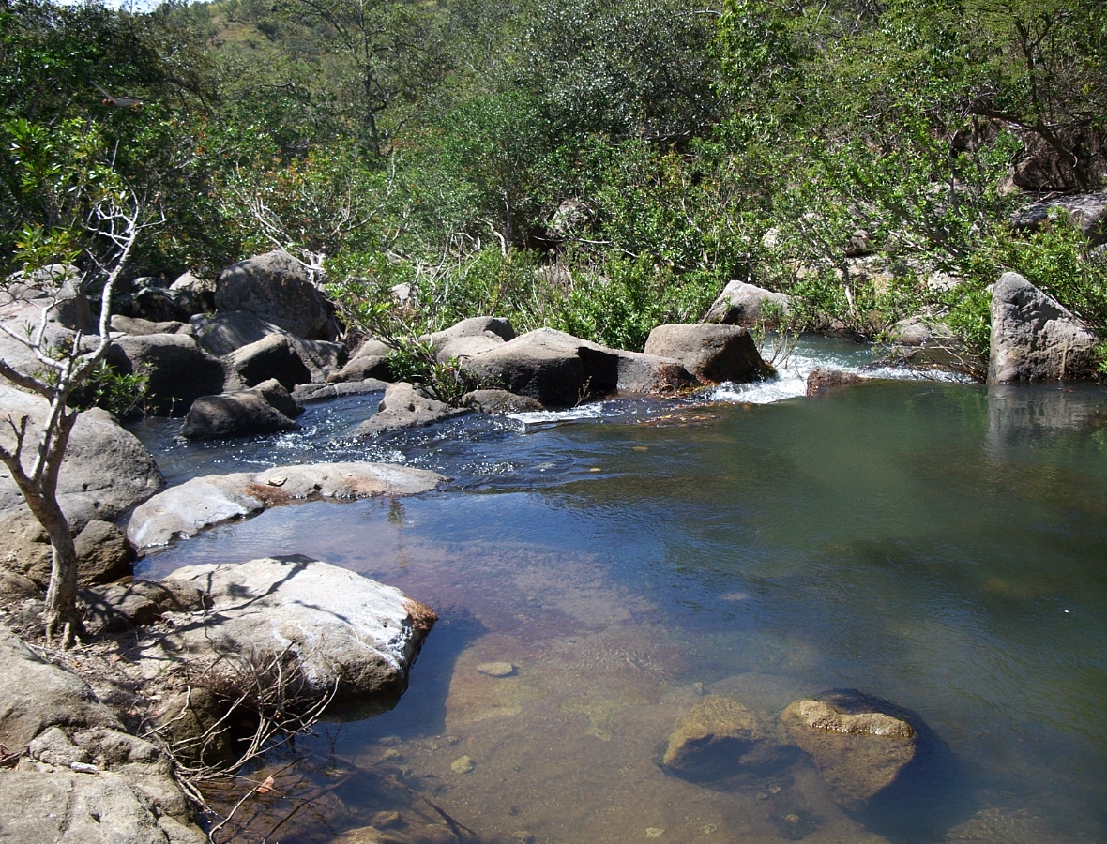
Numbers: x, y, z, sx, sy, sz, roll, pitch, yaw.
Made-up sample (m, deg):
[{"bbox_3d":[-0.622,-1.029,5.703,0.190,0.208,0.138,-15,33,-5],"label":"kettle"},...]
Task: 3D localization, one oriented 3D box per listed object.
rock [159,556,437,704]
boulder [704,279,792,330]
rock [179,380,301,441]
[{"bbox_3d":[-1.300,1.011,6.219,1.340,0.500,1.050,-3,12,-14],"label":"rock"},{"bbox_3d":[3.300,-1.972,20.715,1.600,0.950,1.250,2,11,10],"label":"boulder"},{"bbox_3d":[-3.100,-0.174,12.202,1.200,0.520,1.000,-3,12,-15],"label":"rock"}]

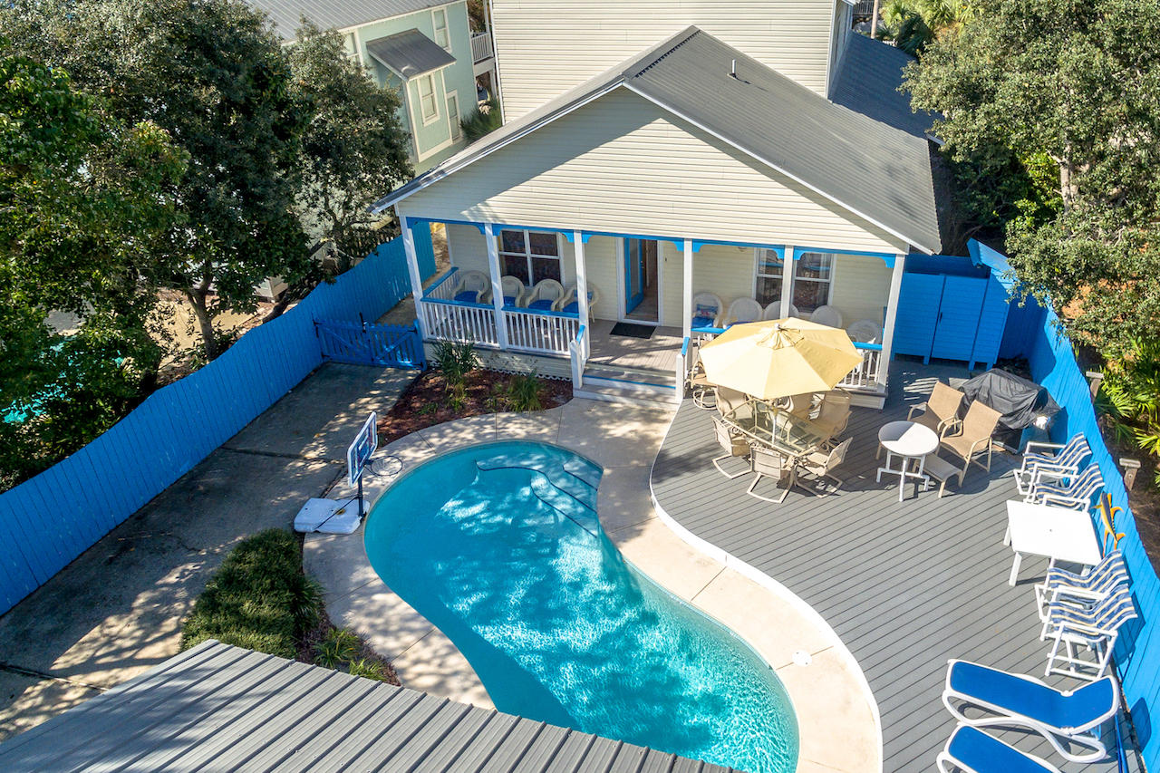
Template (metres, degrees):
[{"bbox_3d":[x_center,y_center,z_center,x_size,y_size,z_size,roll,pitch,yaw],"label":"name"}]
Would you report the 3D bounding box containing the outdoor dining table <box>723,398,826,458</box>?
[{"bbox_3d":[3.459,1.011,11.431,0.970,0.740,1.600,-27,39,-34],"label":"outdoor dining table"}]

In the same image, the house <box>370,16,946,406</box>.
[{"bbox_3d":[1.834,-4.125,14.523,10.600,5.750,6.600,9,36,20],"label":"house"}]

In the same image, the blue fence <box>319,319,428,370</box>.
[{"bbox_3d":[-4.792,-0.967,14.695,2.520,1.150,0.100,5,32,13],"label":"blue fence"}]

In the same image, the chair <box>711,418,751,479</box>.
[{"bbox_3d":[2.702,0.886,10.965,0.700,0.950,0.600,-18,36,-18],"label":"chair"}]

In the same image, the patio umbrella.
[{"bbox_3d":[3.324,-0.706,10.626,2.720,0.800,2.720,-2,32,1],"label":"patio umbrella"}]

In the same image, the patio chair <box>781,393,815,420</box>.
[{"bbox_3d":[3.932,0.461,11.423,0.720,0.950,0.620,-25,38,-26],"label":"patio chair"}]

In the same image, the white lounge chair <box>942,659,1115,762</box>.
[{"bbox_3d":[5.134,3.464,7.333,1.600,0.880,0.640,10,37,22],"label":"white lounge chair"}]

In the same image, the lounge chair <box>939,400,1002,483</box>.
[{"bbox_3d":[6.720,0.959,11.119,0.780,1.030,0.630,-16,34,-20],"label":"lounge chair"}]

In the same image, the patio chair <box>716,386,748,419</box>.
[{"bbox_3d":[2.918,0.410,11.645,0.620,0.950,0.720,-7,34,-2],"label":"patio chair"}]

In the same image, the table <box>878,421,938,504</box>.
[{"bbox_3d":[5.304,1.173,10.342,0.860,0.750,0.860,9,36,20],"label":"table"}]

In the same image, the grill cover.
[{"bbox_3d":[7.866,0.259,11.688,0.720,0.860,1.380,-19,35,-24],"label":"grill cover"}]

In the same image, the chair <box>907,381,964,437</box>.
[{"bbox_3d":[5.944,0.558,10.944,0.800,1.000,0.650,-21,37,-22],"label":"chair"}]

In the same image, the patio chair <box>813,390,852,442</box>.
[{"bbox_3d":[4.492,0.654,11.706,0.630,0.980,0.740,24,41,37],"label":"patio chair"}]

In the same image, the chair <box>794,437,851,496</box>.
[{"bbox_3d":[4.073,1.221,10.931,0.640,0.970,0.730,-24,37,-30],"label":"chair"}]

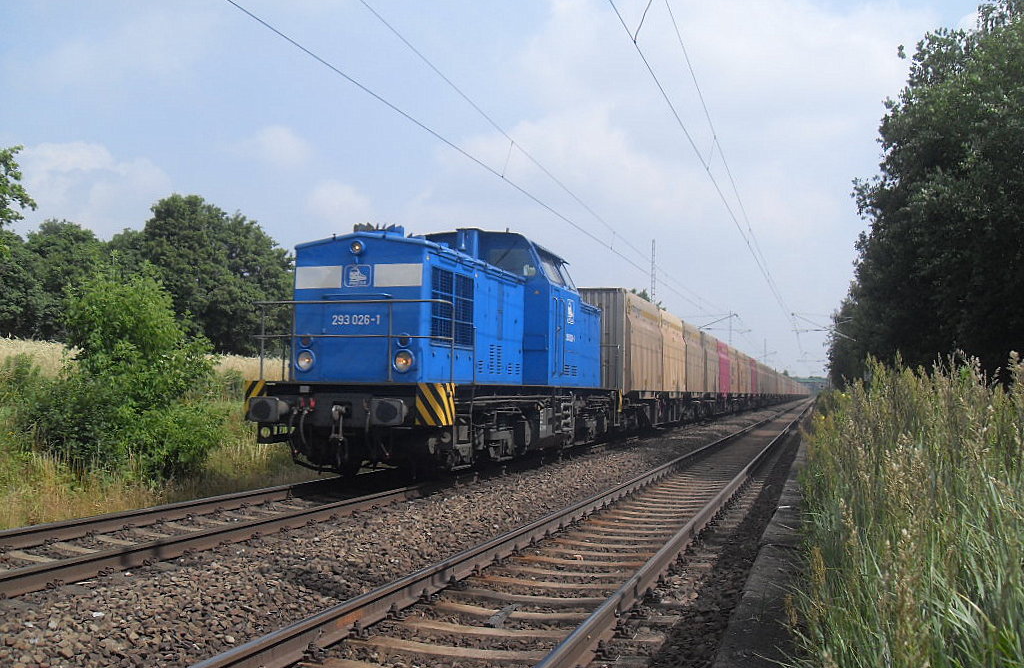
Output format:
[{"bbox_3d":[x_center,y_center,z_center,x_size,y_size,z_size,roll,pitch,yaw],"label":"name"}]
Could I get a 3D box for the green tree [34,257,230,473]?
[{"bbox_3d":[-6.805,0.646,17.800,3.300,3.750,2.900,3,-3,-21],"label":"green tree"}]

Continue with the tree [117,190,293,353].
[{"bbox_3d":[-16.924,-2.816,55.000,9.500,9.300,8.500,2,-3,-17],"label":"tree"}]

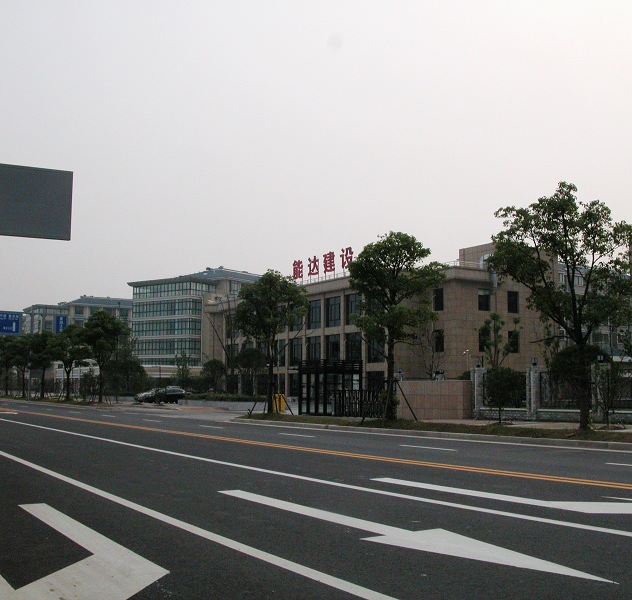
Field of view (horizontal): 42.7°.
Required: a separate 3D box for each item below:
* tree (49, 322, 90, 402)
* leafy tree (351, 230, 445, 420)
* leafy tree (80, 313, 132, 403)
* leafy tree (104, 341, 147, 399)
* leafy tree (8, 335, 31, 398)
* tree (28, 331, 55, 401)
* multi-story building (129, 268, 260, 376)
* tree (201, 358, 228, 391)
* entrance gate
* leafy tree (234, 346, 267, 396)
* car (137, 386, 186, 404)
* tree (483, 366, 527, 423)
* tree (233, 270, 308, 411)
[{"bbox_3d":[-19.137,4.860,62.800,3.200,5.920,3.200,0,-6,0],"label":"tree"},{"bbox_3d":[2.751,0.827,27.300,3.300,6.340,3.300,0,-6,0],"label":"leafy tree"},{"bbox_3d":[-14.417,3.870,55.400,3.350,6.300,3.350,0,-6,0],"label":"leafy tree"},{"bbox_3d":[-16.572,6.122,70.000,3.800,5.114,3.800,2,-6,-13],"label":"leafy tree"},{"bbox_3d":[-27.899,6.242,76.500,2.800,6.018,2.800,2,-7,-20],"label":"leafy tree"},{"bbox_3d":[-23.856,5.597,70.300,2.600,5.890,2.600,0,-6,0],"label":"tree"},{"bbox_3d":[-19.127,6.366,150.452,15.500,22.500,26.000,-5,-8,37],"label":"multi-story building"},{"bbox_3d":[-10.289,7.983,82.000,2.800,4.045,2.800,1,-6,-7],"label":"tree"},{"bbox_3d":[0.754,4.518,41.586,2.200,2.780,2.600,4,-8,-31],"label":"entrance gate"},{"bbox_3d":[-4.616,5.179,57.000,2.250,3.810,2.250,0,-6,0],"label":"leafy tree"},{"bbox_3d":[-13.283,8.264,70.000,4.650,1.500,1.800,2,-7,-14],"label":"car"},{"bbox_3d":[6.513,3.282,27.800,1.450,1.990,1.450,0,-6,0],"label":"tree"},{"bbox_3d":[-1.958,1.796,34.800,3.300,6.192,3.300,0,-6,-3],"label":"tree"}]

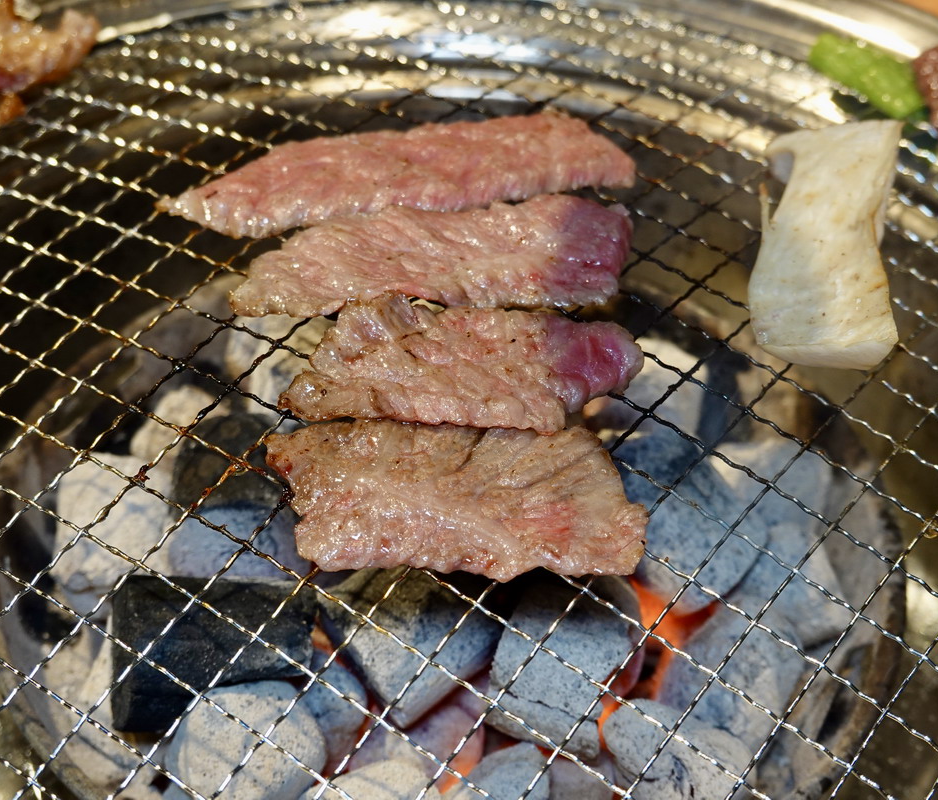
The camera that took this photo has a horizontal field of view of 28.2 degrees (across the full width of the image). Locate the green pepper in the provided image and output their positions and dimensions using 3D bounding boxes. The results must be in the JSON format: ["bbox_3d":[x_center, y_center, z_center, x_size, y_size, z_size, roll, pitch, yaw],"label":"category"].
[{"bbox_3d":[0.102,-0.083,0.478,0.013,0.012,0.033,-34,54,-31],"label":"green pepper"}]

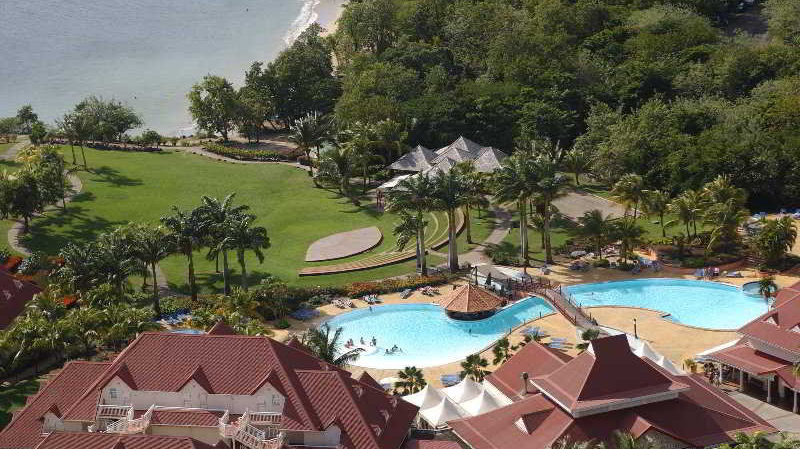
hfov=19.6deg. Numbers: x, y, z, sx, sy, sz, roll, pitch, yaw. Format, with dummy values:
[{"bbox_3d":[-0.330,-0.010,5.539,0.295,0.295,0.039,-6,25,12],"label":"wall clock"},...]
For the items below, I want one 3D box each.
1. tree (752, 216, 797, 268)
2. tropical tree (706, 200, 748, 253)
[{"bbox_3d":[50.265,2.333,309.813,5.730,6.730,5.730,3,20,9],"label":"tree"},{"bbox_3d":[44.780,0.065,315.569,6.100,7.120,6.100,3,20,8],"label":"tropical tree"}]

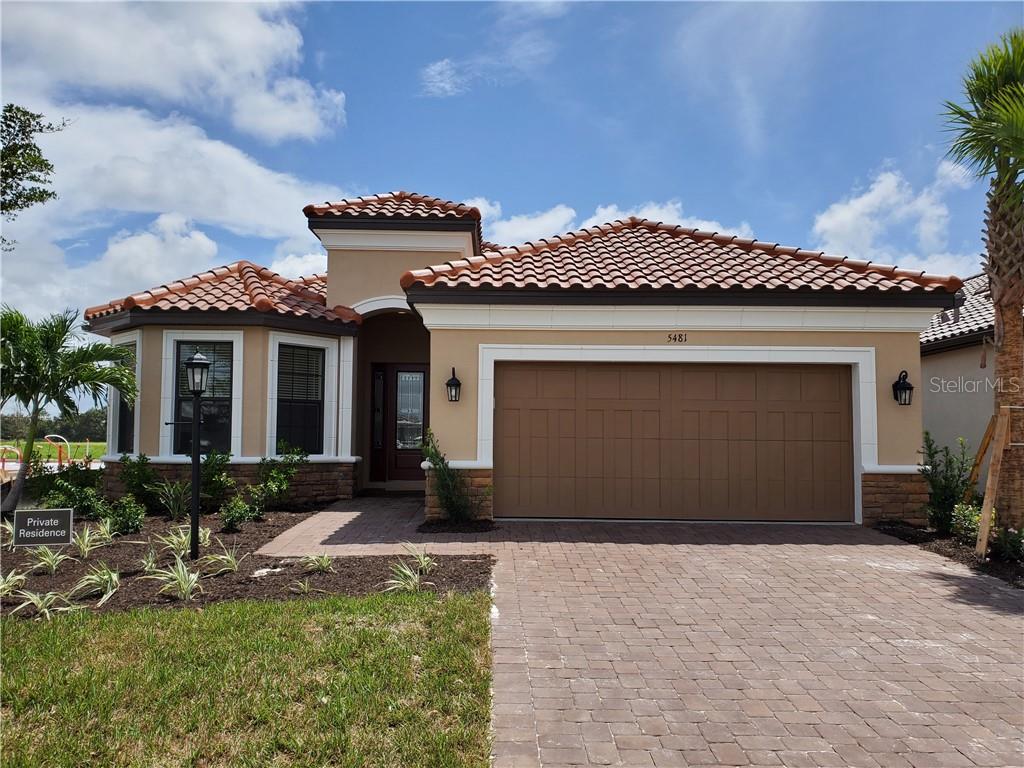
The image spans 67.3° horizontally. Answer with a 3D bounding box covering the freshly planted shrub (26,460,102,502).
[{"bbox_3d":[-7.133,1.577,12.258,1.224,0.649,0.850,0,-3,1],"label":"freshly planted shrub"}]

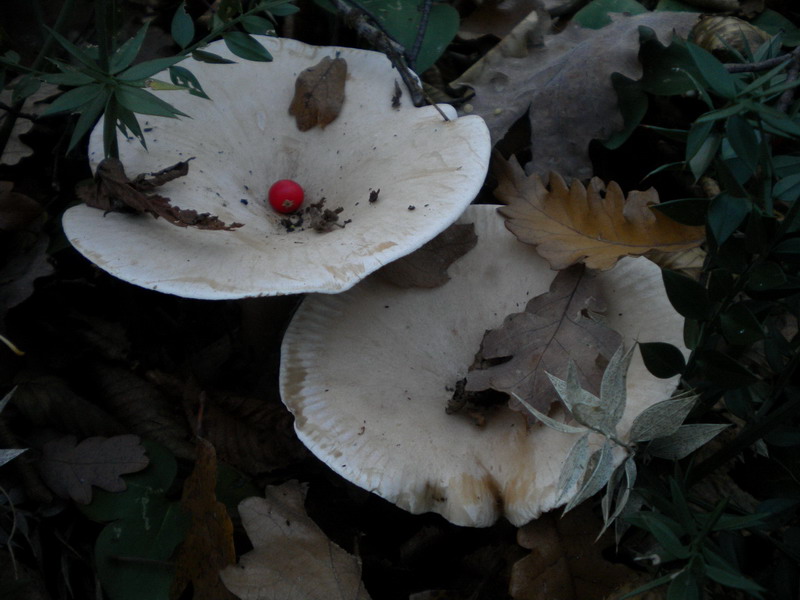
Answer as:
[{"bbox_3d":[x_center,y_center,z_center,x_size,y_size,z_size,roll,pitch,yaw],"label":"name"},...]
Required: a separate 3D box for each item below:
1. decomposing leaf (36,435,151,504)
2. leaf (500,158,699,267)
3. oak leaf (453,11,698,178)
[{"bbox_3d":[-0.128,0.069,0.336,0.045,0.010,0.031,2,53,-2],"label":"decomposing leaf"},{"bbox_3d":[0.079,-0.034,0.338,0.094,0.020,0.056,22,56,12],"label":"leaf"},{"bbox_3d":[0.101,-0.117,0.417,0.140,0.032,0.102,-26,61,-12],"label":"oak leaf"}]

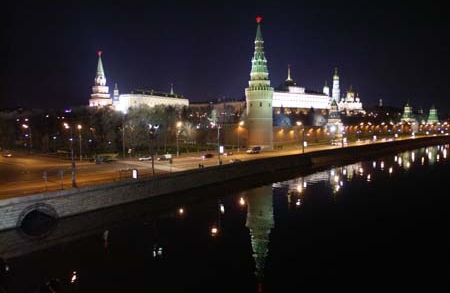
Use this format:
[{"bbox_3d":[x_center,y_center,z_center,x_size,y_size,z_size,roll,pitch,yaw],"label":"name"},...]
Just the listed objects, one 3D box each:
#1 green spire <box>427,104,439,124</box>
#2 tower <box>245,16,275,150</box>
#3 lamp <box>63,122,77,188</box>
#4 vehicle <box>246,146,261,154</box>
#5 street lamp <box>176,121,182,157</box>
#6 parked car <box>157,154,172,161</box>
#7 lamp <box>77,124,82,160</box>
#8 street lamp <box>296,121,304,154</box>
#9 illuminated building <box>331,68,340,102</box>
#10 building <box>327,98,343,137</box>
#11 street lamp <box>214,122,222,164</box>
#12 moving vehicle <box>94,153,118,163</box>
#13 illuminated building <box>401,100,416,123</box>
[{"bbox_3d":[274.320,-42.110,412.830,11.500,28.000,11.500,-3,4,-37],"label":"green spire"},{"bbox_3d":[16.400,-29.300,147.000,13.300,61.700,13.300,0,3,6],"label":"tower"},{"bbox_3d":[-29.884,1.611,60.301,2.800,12.400,0.800,3,6,44],"label":"lamp"},{"bbox_3d":[12.340,1.530,133.790,6.000,2.600,2.100,-4,5,-44],"label":"vehicle"},{"bbox_3d":[-15.481,-2.193,104.737,0.600,12.000,2.500,-3,5,-30],"label":"street lamp"},{"bbox_3d":[-19.870,3.720,103.300,5.000,2.300,2.000,-3,4,-39],"label":"parked car"},{"bbox_3d":[-44.822,-1.062,96.666,0.600,11.700,2.500,-2,4,-18],"label":"lamp"},{"bbox_3d":[28.857,-3.269,117.283,0.600,12.100,2.600,-5,6,-43],"label":"street lamp"},{"bbox_3d":[176.280,-84.830,497.400,14.500,81.000,14.500,1,4,20],"label":"illuminated building"},{"bbox_3d":[93.310,-24.150,265.960,10.500,32.400,10.500,-3,4,-40],"label":"building"},{"bbox_3d":[-2.282,-0.646,87.283,0.600,12.100,2.600,-5,6,-43],"label":"street lamp"},{"bbox_3d":[-36.880,3.759,97.000,2.400,2.700,6.600,3,5,38],"label":"moving vehicle"},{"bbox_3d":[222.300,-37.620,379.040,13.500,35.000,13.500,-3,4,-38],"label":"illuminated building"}]

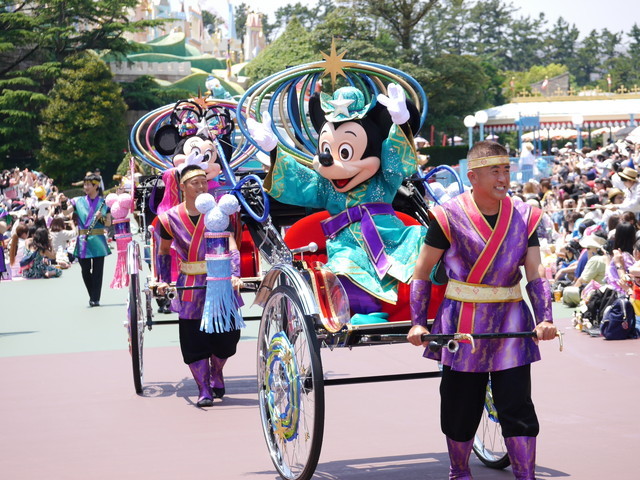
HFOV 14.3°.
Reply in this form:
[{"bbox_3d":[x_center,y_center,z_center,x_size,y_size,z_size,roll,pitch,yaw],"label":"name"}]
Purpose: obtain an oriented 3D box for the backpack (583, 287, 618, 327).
[{"bbox_3d":[2.643,0.635,24.000,0.360,0.420,0.270,-2,2,18],"label":"backpack"}]

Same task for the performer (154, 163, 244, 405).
[{"bbox_3d":[-0.860,0.317,18.200,0.590,1.730,0.500,-3,2,-2],"label":"performer"}]

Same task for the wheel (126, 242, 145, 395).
[{"bbox_3d":[-1.390,0.595,19.350,0.140,1.140,1.080,-3,2,-2],"label":"wheel"}]

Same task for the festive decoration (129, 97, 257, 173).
[{"bbox_3d":[-0.966,-0.815,19.800,1.030,0.610,0.450,-3,2,-2],"label":"festive decoration"}]

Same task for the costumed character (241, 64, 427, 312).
[{"bbox_3d":[0.094,-0.195,13.650,0.930,1.270,0.800,-3,2,-5],"label":"costumed character"}]

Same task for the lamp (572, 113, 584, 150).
[{"bbox_3d":[8.612,-2.831,85.000,0.420,3.000,0.420,-3,2,0],"label":"lamp"}]

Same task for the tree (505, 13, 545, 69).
[{"bbox_3d":[14.498,-10.310,180.000,4.000,11.500,4.000,-3,2,0],"label":"tree"}]

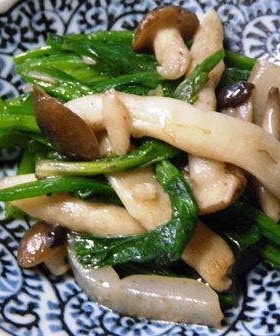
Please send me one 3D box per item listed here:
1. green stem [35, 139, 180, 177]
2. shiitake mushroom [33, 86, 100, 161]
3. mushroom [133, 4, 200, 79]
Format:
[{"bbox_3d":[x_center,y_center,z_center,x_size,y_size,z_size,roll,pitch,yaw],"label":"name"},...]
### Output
[{"bbox_3d":[-0.011,-0.004,0.219,0.048,0.008,0.009,-9,56,-6],"label":"green stem"},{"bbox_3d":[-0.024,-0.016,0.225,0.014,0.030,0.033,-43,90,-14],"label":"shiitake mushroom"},{"bbox_3d":[0.010,-0.048,0.252,0.025,0.025,0.025,-12,46,0],"label":"mushroom"}]

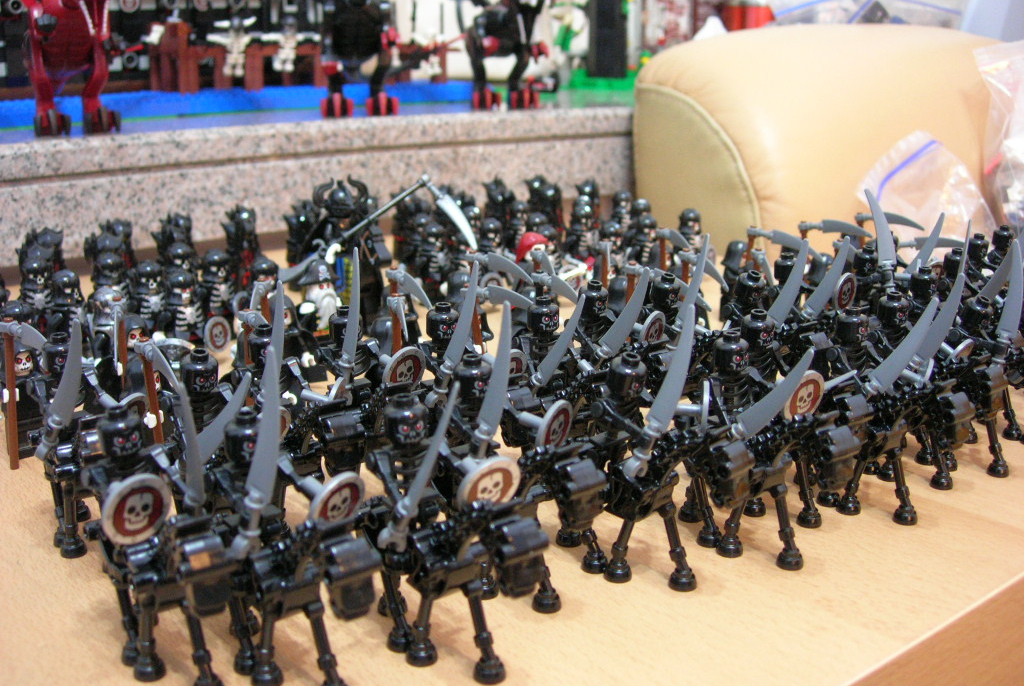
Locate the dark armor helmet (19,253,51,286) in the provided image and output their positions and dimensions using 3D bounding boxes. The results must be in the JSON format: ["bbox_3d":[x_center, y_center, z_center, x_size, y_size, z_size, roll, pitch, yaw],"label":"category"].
[{"bbox_3d":[-0.230,-0.034,0.543,0.015,0.013,0.013,14,21,39],"label":"dark armor helmet"}]

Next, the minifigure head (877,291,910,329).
[{"bbox_3d":[0.128,-0.011,0.378,0.010,0.011,0.010,0,16,0],"label":"minifigure head"}]

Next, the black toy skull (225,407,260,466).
[{"bbox_3d":[-0.064,0.022,0.271,0.010,0.011,0.010,2,14,0],"label":"black toy skull"}]

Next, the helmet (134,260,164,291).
[{"bbox_3d":[-0.187,-0.034,0.580,0.014,0.015,0.015,-8,17,-28],"label":"helmet"}]

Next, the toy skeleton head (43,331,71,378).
[{"bbox_3d":[-0.138,0.003,0.342,0.010,0.011,0.010,-11,19,-43],"label":"toy skeleton head"}]

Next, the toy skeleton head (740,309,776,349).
[{"bbox_3d":[0.079,-0.005,0.360,0.010,0.011,0.010,2,15,0],"label":"toy skeleton head"}]

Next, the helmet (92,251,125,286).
[{"bbox_3d":[-0.194,-0.036,0.544,0.015,0.013,0.013,16,22,42],"label":"helmet"}]

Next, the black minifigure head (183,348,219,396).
[{"bbox_3d":[-0.089,0.008,0.322,0.010,0.011,0.010,0,16,0],"label":"black minifigure head"}]

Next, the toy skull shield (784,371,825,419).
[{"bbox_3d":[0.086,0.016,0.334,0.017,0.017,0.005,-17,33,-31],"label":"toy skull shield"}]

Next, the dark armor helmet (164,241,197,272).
[{"bbox_3d":[-0.166,-0.043,0.564,0.015,0.013,0.013,16,22,42],"label":"dark armor helmet"}]

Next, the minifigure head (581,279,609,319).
[{"bbox_3d":[0.029,-0.015,0.391,0.010,0.011,0.010,0,16,0],"label":"minifigure head"}]

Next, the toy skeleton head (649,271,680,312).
[{"bbox_3d":[0.055,-0.018,0.402,0.010,0.011,0.010,0,16,0],"label":"toy skeleton head"}]

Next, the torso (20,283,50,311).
[{"bbox_3d":[-0.231,-0.020,0.546,0.009,0.013,0.017,15,22,41],"label":"torso"}]

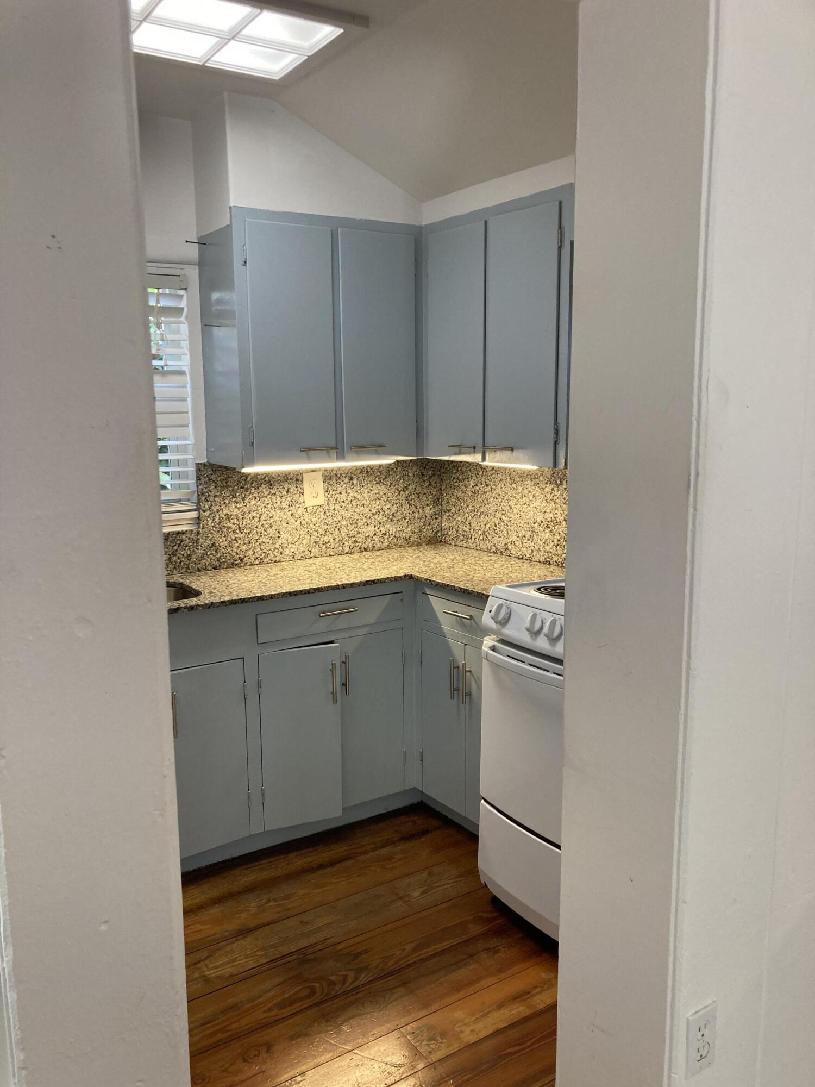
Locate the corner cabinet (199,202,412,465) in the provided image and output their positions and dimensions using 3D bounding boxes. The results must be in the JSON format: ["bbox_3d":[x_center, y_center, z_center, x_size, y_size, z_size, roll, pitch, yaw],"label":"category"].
[{"bbox_3d":[-0.307,-0.674,3.008,0.705,0.787,0.318,-7,11,-33],"label":"corner cabinet"}]

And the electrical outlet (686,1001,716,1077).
[{"bbox_3d":[0.473,0.801,1.415,0.072,0.115,0.012,-7,11,-33],"label":"electrical outlet"}]

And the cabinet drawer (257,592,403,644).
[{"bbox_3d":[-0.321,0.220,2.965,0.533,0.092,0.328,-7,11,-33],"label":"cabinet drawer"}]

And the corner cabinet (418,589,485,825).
[{"bbox_3d":[0.352,0.522,2.932,0.423,0.736,0.537,-7,11,-33],"label":"corner cabinet"}]

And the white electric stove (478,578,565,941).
[{"bbox_3d":[0.582,0.585,2.448,0.606,0.926,0.515,-7,11,-33],"label":"white electric stove"}]

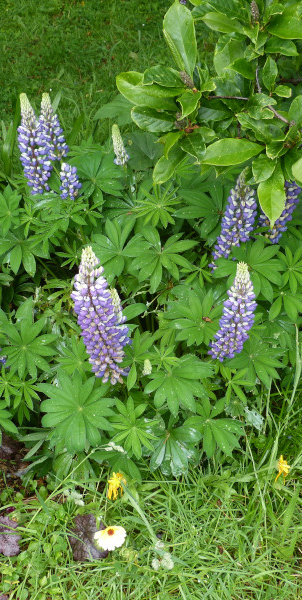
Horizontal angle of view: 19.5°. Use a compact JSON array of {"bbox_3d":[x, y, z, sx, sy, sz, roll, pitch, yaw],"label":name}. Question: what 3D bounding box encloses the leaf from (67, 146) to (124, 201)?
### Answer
[{"bbox_3d":[-0.124,-0.286,2.000,0.132,0.040,0.127,0,78,-3],"label":"leaf"}]

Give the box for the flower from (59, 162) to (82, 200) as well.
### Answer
[{"bbox_3d":[-0.193,-0.283,2.100,0.052,0.090,0.052,0,36,0],"label":"flower"}]

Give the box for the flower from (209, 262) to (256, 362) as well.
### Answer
[{"bbox_3d":[0.149,0.025,1.580,0.063,0.198,0.063,5,33,0],"label":"flower"}]

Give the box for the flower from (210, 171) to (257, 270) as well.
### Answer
[{"bbox_3d":[0.155,-0.154,1.720,0.069,0.202,0.069,12,32,0],"label":"flower"}]

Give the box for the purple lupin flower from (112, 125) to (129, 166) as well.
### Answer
[{"bbox_3d":[-0.073,-0.351,2.000,0.034,0.095,0.034,-9,33,0],"label":"purple lupin flower"}]

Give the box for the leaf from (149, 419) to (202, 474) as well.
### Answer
[{"bbox_3d":[0.046,0.277,1.640,0.097,0.040,0.103,0,60,1],"label":"leaf"}]

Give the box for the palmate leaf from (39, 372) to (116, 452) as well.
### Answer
[{"bbox_3d":[-0.132,0.204,1.590,0.136,0.040,0.145,0,63,-3],"label":"palmate leaf"}]

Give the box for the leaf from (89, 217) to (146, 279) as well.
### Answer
[{"bbox_3d":[-0.072,-0.111,1.900,0.123,0.045,0.142,0,50,0],"label":"leaf"}]

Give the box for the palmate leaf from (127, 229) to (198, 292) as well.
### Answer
[{"bbox_3d":[0.027,-0.076,1.740,0.139,0.040,0.122,0,73,1],"label":"palmate leaf"}]

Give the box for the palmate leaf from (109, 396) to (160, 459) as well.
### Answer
[{"bbox_3d":[-0.030,0.234,1.610,0.092,0.040,0.113,0,60,-1],"label":"palmate leaf"}]

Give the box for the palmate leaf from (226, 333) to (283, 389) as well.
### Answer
[{"bbox_3d":[0.209,0.124,1.770,0.126,0.045,0.115,0,50,0],"label":"palmate leaf"}]

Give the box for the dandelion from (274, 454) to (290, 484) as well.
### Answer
[{"bbox_3d":[0.260,0.338,1.750,0.035,0.050,0.036,0,36,0],"label":"dandelion"}]

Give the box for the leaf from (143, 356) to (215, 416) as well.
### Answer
[{"bbox_3d":[0.055,0.171,1.760,0.140,0.045,0.132,0,50,0],"label":"leaf"}]

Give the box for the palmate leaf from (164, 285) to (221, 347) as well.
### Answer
[{"bbox_3d":[0.079,0.030,1.680,0.111,0.040,0.120,0,64,2],"label":"palmate leaf"}]

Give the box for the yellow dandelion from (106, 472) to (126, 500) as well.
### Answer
[{"bbox_3d":[-0.069,0.363,1.710,0.040,0.048,0.040,0,36,0],"label":"yellow dandelion"}]

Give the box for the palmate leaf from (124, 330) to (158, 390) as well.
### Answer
[{"bbox_3d":[-0.035,0.120,1.740,0.100,0.045,0.115,0,50,0],"label":"palmate leaf"}]

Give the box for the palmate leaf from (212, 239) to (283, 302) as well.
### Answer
[{"bbox_3d":[0.205,-0.065,1.870,0.153,0.045,0.145,0,50,0],"label":"palmate leaf"}]

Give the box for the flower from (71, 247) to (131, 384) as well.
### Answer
[{"bbox_3d":[-0.085,0.032,1.500,0.075,0.265,0.075,-7,33,0],"label":"flower"}]

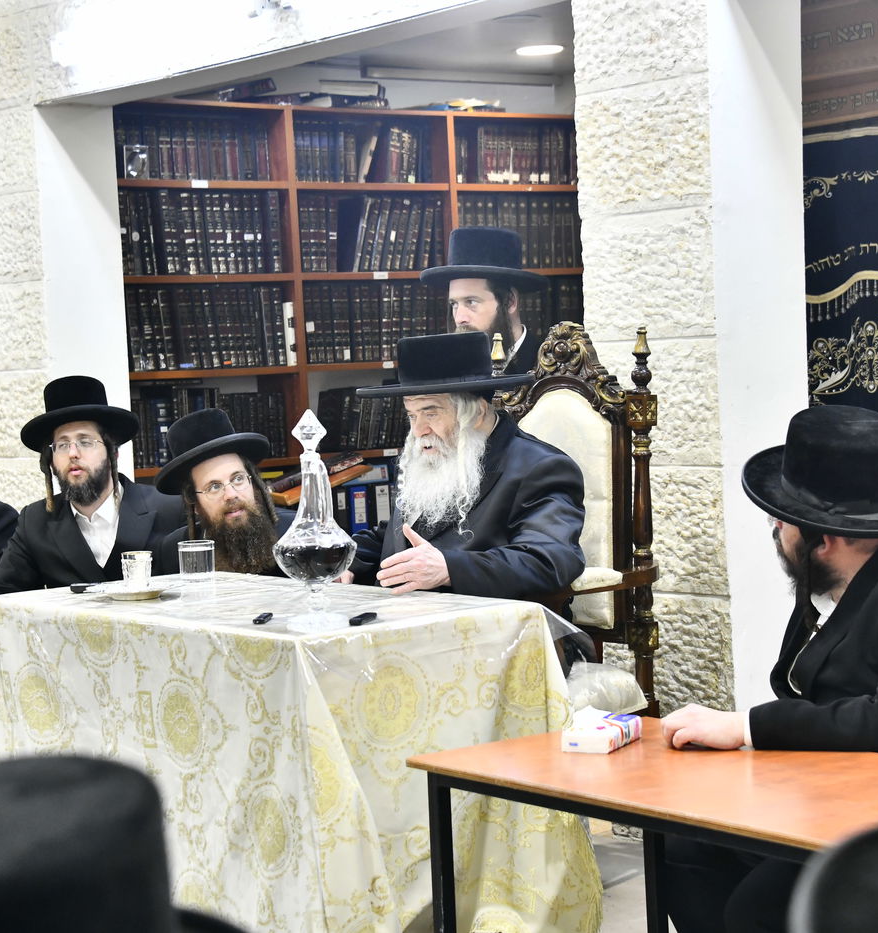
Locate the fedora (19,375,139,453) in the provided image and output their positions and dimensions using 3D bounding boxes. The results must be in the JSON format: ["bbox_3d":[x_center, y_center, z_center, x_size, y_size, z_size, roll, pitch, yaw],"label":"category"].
[{"bbox_3d":[-0.974,-0.153,6.100,0.325,0.135,0.350,-7,-20,6],"label":"fedora"}]

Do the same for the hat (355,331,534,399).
[{"bbox_3d":[0.007,-0.217,4.850,0.395,0.135,0.345,-4,0,-35],"label":"hat"}]

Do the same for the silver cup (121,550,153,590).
[{"bbox_3d":[-0.647,0.221,4.830,0.066,0.086,0.066,-2,3,0],"label":"silver cup"}]

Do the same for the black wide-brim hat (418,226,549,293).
[{"bbox_3d":[0.124,-0.569,6.150,0.340,0.135,0.370,3,-6,0],"label":"black wide-brim hat"}]

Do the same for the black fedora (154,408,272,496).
[{"bbox_3d":[-0.616,-0.053,6.000,0.320,0.135,0.345,-14,-21,-14],"label":"black fedora"}]

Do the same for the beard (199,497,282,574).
[{"bbox_3d":[-0.486,0.172,5.550,0.185,0.200,0.150,-3,3,-13],"label":"beard"}]

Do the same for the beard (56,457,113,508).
[{"bbox_3d":[-0.949,0.044,6.050,0.148,0.135,0.125,-2,3,13],"label":"beard"}]

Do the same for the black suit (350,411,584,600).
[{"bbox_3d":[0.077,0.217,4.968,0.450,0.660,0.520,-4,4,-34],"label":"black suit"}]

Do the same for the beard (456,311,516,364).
[{"bbox_3d":[0.119,-0.336,6.080,0.130,0.170,0.150,-5,3,-44],"label":"beard"}]

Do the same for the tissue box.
[{"bbox_3d":[0.286,0.468,3.970,0.086,0.044,0.165,-1,3,24],"label":"tissue box"}]

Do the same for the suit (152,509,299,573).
[{"bbox_3d":[-0.530,0.415,5.766,0.500,0.620,0.380,-2,3,8],"label":"suit"}]

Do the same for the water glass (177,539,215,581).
[{"bbox_3d":[-0.553,0.212,5.150,0.083,0.092,0.083,-3,2,0],"label":"water glass"}]

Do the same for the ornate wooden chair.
[{"bbox_3d":[0.120,0.321,5.213,0.610,1.290,0.580,-5,4,-39],"label":"ornate wooden chair"}]

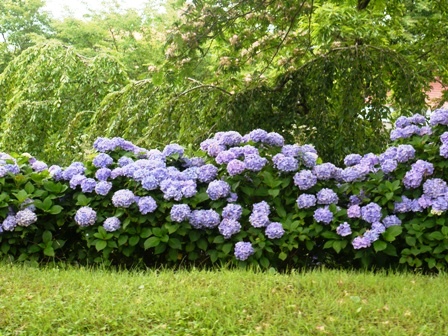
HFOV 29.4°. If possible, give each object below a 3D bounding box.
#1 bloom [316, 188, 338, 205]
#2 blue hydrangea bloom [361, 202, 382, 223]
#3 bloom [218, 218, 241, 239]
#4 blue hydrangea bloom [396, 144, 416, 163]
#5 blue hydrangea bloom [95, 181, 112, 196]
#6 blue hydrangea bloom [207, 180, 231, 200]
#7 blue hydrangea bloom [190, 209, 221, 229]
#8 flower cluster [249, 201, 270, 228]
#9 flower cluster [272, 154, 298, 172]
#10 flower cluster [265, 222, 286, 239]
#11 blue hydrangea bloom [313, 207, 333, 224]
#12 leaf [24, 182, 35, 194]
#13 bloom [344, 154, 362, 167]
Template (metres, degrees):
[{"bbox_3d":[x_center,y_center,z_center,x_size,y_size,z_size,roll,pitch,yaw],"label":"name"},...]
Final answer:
[{"bbox_3d":[0.842,0.232,6.950,0.174,0.130,0.165,0,6,0],"label":"bloom"},{"bbox_3d":[1.091,0.332,6.300,0.155,0.150,0.147,0,5,0],"label":"blue hydrangea bloom"},{"bbox_3d":[0.048,0.462,6.520,0.175,0.152,0.166,0,5,0],"label":"bloom"},{"bbox_3d":[1.506,-0.120,7.070,0.157,0.149,0.149,1,5,12],"label":"blue hydrangea bloom"},{"bbox_3d":[-0.989,0.167,7.020,0.139,0.123,0.132,-1,5,-8],"label":"blue hydrangea bloom"},{"bbox_3d":[-0.045,0.184,7.000,0.188,0.164,0.183,0,4,0],"label":"blue hydrangea bloom"},{"bbox_3d":[-0.153,0.408,6.800,0.243,0.147,0.150,0,5,0],"label":"blue hydrangea bloom"},{"bbox_3d":[0.272,0.352,6.450,0.162,0.200,0.150,0,5,0],"label":"flower cluster"},{"bbox_3d":[0.526,-0.038,7.250,0.212,0.153,0.206,0,4,0],"label":"flower cluster"},{"bbox_3d":[0.410,0.505,6.900,0.158,0.129,0.153,0,4,0],"label":"flower cluster"},{"bbox_3d":[0.782,0.377,6.750,0.154,0.134,0.145,0,5,0],"label":"blue hydrangea bloom"},{"bbox_3d":[-1.624,0.176,7.150,0.075,0.092,0.080,0,4,0],"label":"leaf"},{"bbox_3d":[1.107,-0.064,7.300,0.149,0.112,0.142,0,6,0],"label":"bloom"}]

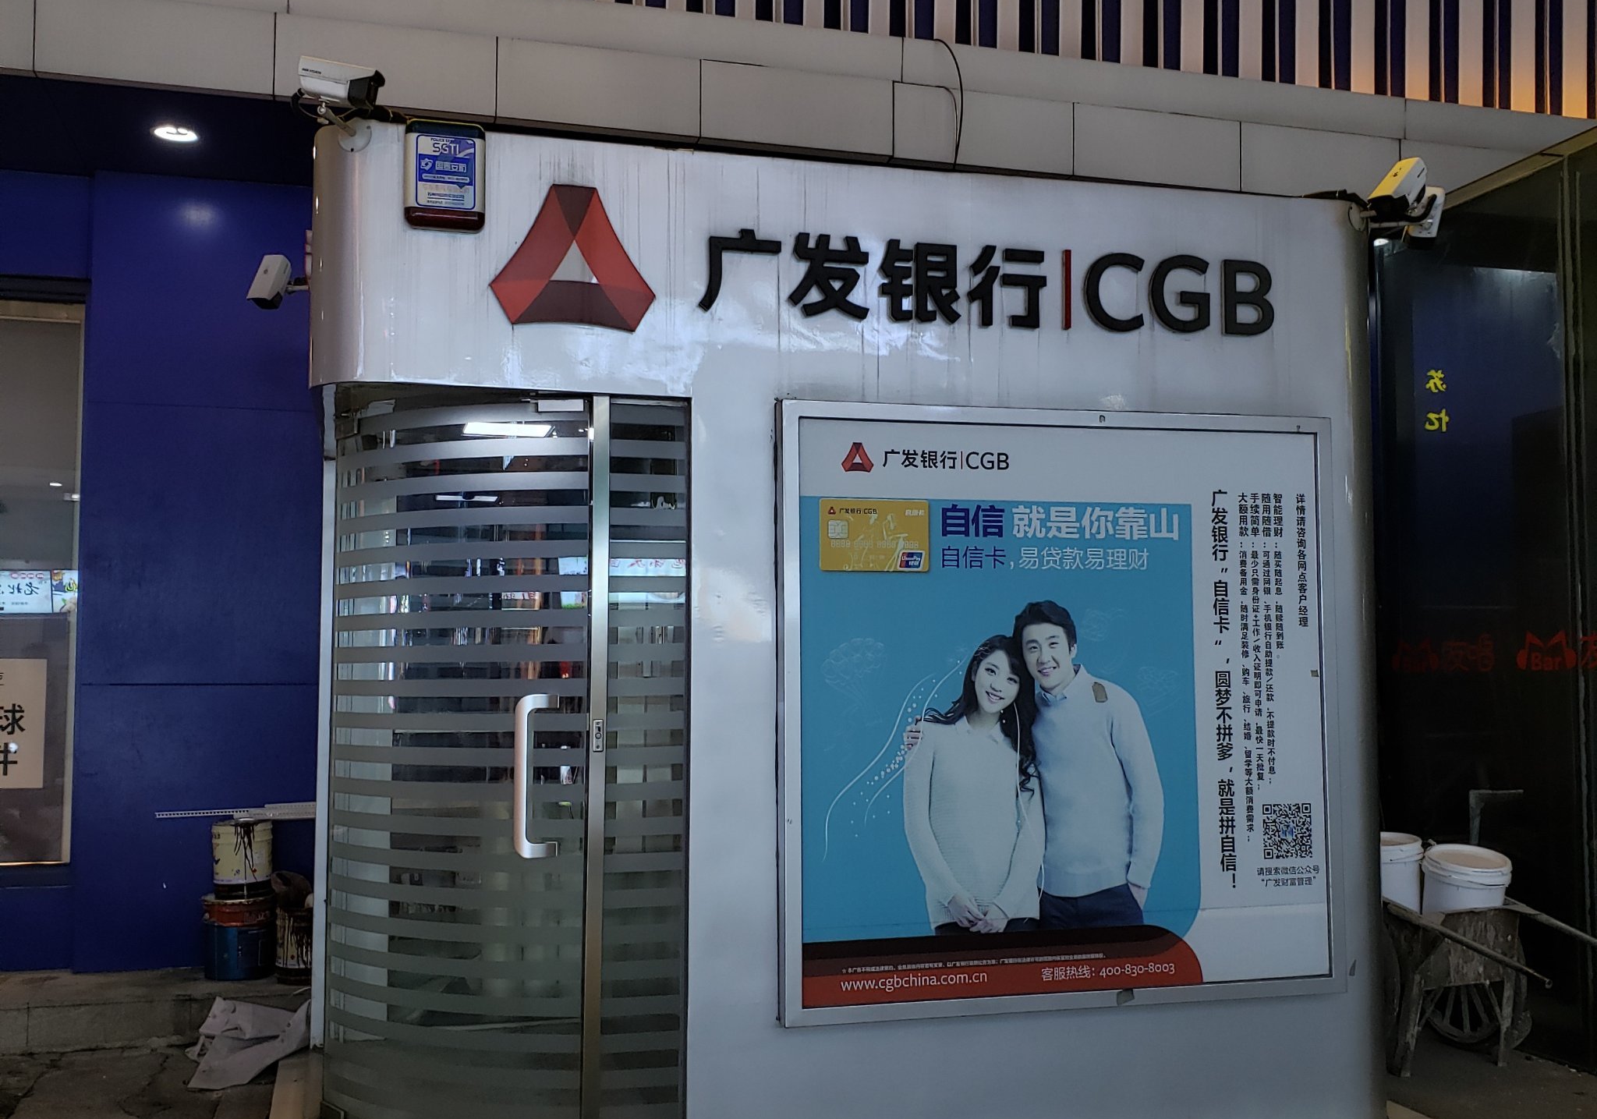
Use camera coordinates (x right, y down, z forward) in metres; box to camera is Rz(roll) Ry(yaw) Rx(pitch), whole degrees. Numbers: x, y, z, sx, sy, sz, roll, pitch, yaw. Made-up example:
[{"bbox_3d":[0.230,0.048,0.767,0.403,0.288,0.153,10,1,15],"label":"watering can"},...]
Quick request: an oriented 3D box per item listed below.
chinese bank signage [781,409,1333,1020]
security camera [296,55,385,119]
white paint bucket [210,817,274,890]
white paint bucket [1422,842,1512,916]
[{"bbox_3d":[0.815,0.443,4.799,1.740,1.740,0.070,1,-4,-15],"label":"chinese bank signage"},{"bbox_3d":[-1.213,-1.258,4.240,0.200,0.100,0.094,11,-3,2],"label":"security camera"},{"bbox_3d":[-2.486,1.339,7.150,0.270,0.345,0.270,1,-4,-15],"label":"white paint bucket"},{"bbox_3d":[2.571,1.315,6.173,0.320,0.345,0.320,0,8,0],"label":"white paint bucket"}]

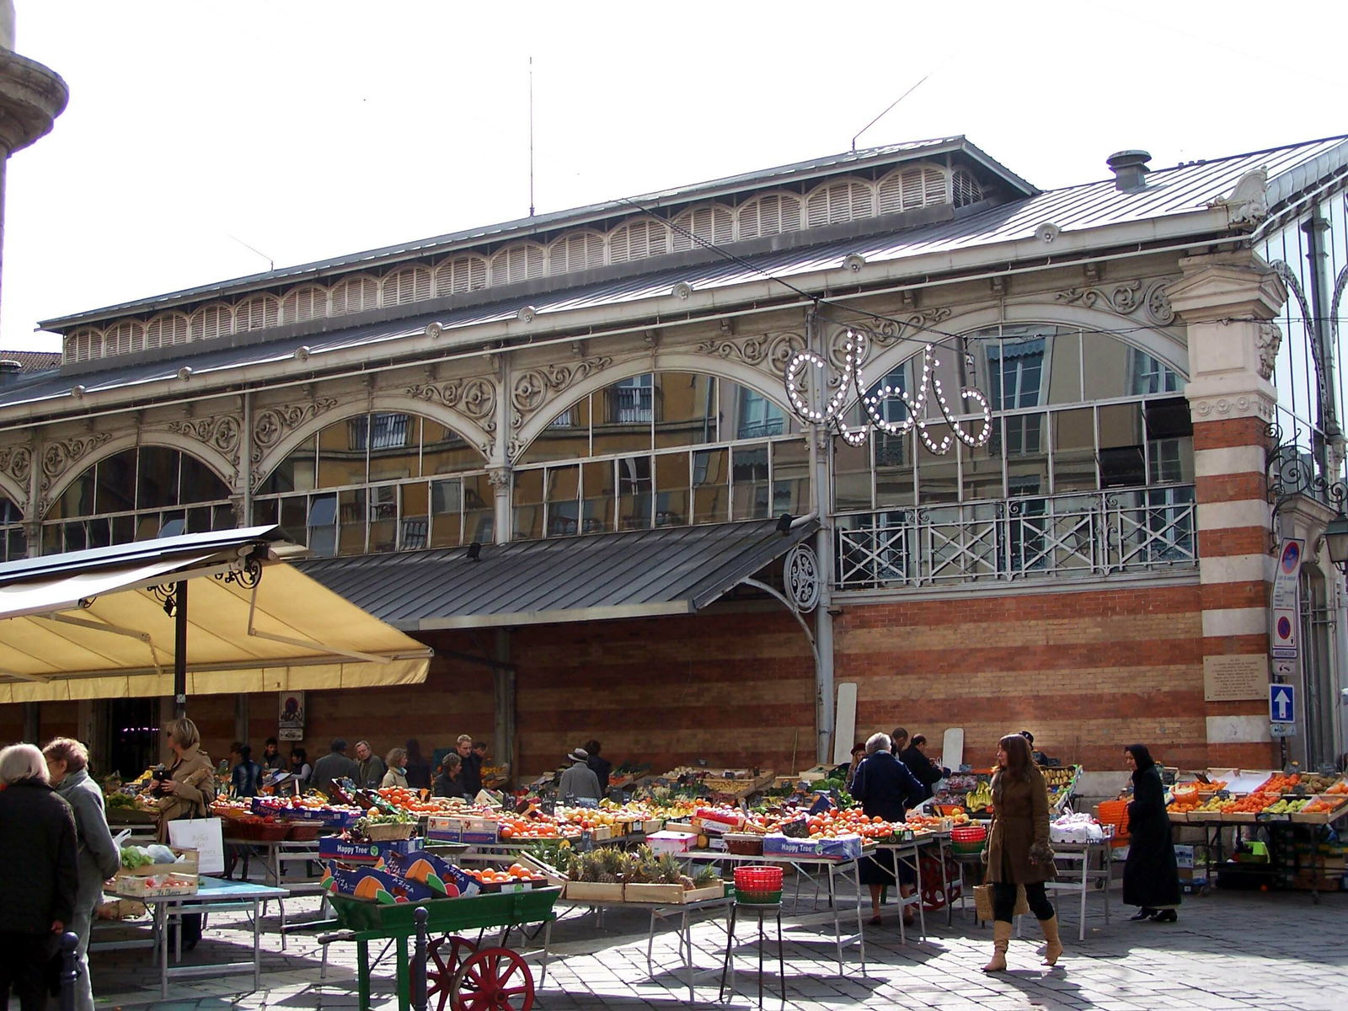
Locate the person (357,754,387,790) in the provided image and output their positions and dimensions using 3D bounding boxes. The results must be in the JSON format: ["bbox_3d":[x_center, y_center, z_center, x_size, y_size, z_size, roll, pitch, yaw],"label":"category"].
[{"bbox_3d":[-3.525,3.603,21.683,0.520,1.720,0.380,-5,-9,30],"label":"person"}]

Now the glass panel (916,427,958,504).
[{"bbox_3d":[3.942,-0.619,27.926,0.646,1.160,0.040,-5,-10,32],"label":"glass panel"}]

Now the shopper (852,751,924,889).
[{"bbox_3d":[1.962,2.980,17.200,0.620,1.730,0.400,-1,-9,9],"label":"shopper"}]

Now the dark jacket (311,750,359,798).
[{"bbox_3d":[-3.681,3.040,20.245,0.490,0.780,0.300,-1,-8,6],"label":"dark jacket"}]

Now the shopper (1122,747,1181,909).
[{"bbox_3d":[4.364,2.996,17.100,0.460,1.602,0.430,1,-8,-11],"label":"shopper"}]

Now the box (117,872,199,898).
[{"bbox_3d":[-3.173,2.327,11.505,0.330,0.125,0.500,5,-10,-33],"label":"box"}]

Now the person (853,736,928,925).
[{"bbox_3d":[1.892,2.852,16.500,0.620,1.689,0.400,-1,-8,3],"label":"person"}]

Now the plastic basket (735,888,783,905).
[{"bbox_3d":[0.522,2.410,11.499,0.300,0.100,0.300,0,-8,0],"label":"plastic basket"}]

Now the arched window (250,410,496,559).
[{"bbox_3d":[-5.372,-0.389,32.770,5.441,2.509,0.150,-6,-10,32],"label":"arched window"}]

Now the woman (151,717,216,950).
[{"bbox_3d":[-3.713,2.481,14.031,0.450,1.750,0.500,1,-8,-7],"label":"woman"}]

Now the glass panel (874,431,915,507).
[{"bbox_3d":[3.183,-0.519,27.046,0.655,1.046,0.050,-5,-9,32],"label":"glass panel"}]

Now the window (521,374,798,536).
[{"bbox_3d":[-0.335,-0.892,29.367,5.539,2.481,0.150,-5,-9,32],"label":"window"}]

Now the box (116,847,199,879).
[{"bbox_3d":[-3.392,2.335,12.226,0.300,0.165,0.420,-6,-10,34],"label":"box"}]

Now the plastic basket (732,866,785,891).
[{"bbox_3d":[0.515,2.270,11.350,0.300,0.150,0.300,-1,-9,6],"label":"plastic basket"}]

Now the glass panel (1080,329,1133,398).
[{"bbox_3d":[6.189,-2.019,26.677,0.721,1.055,0.040,-5,-10,32],"label":"glass panel"}]

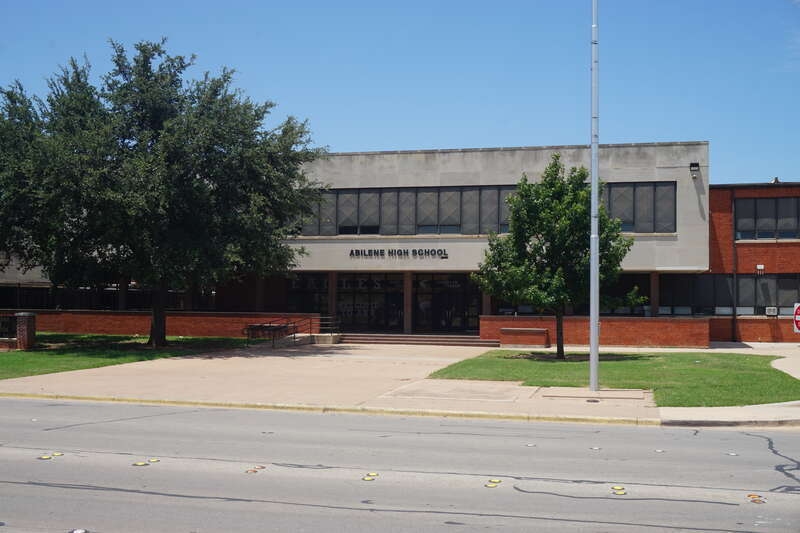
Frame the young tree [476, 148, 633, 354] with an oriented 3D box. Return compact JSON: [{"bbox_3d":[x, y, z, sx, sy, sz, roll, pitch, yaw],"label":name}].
[{"bbox_3d":[5.700,-0.410,34.400,5.900,7.600,5.700,1,-3,0],"label":"young tree"}]

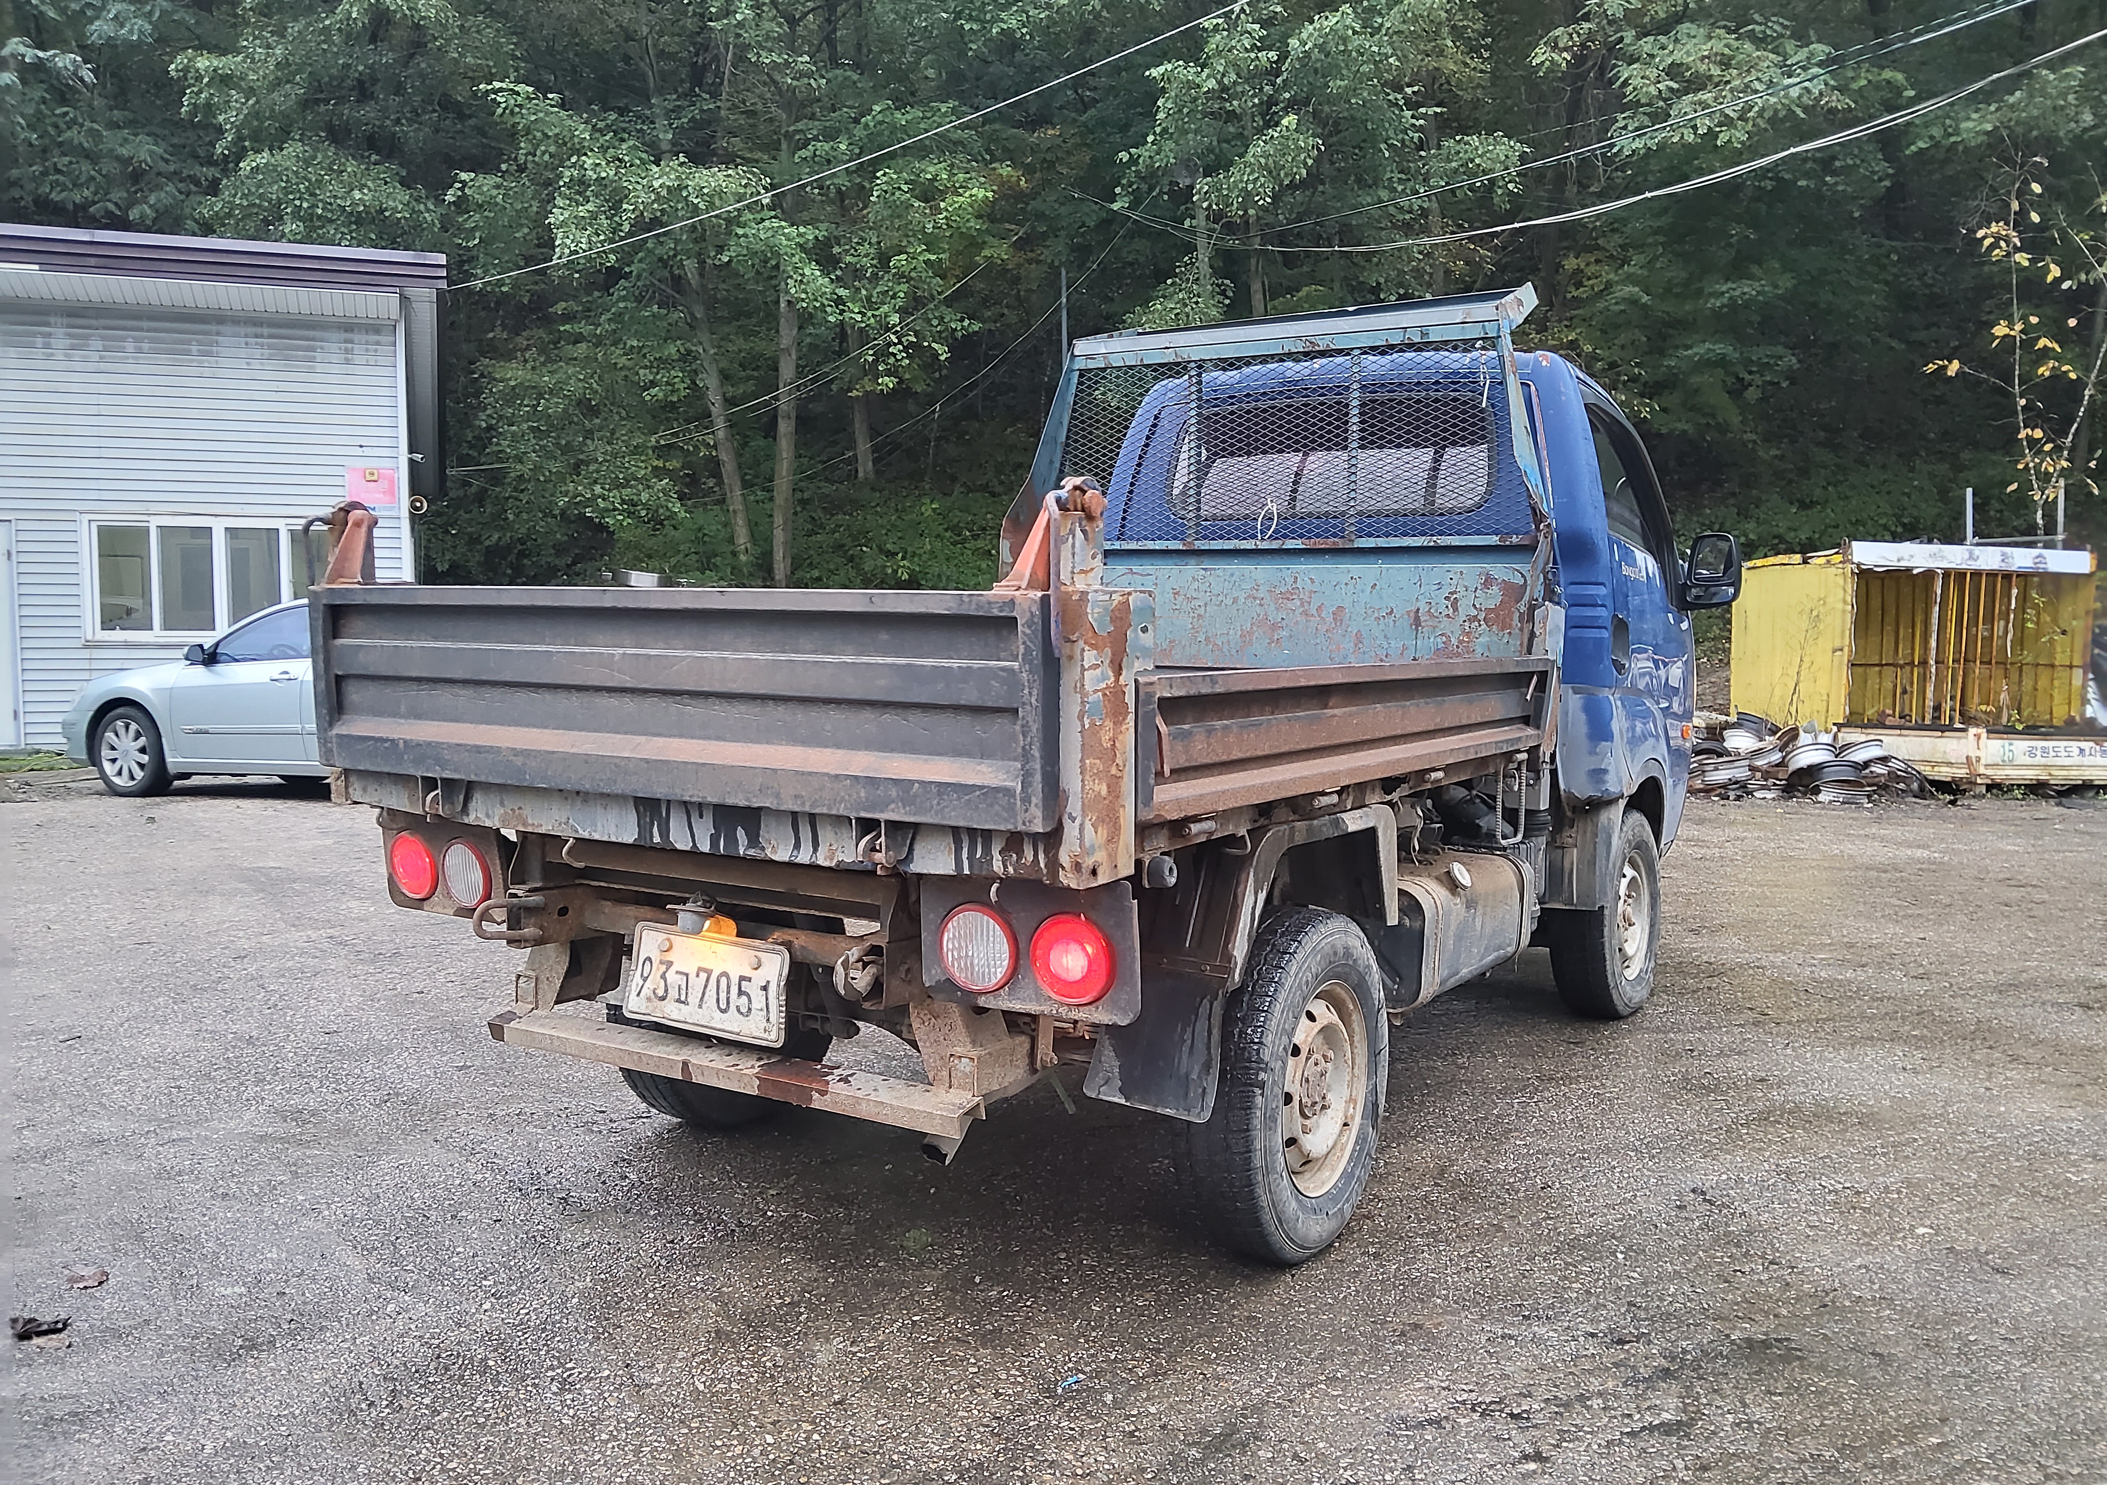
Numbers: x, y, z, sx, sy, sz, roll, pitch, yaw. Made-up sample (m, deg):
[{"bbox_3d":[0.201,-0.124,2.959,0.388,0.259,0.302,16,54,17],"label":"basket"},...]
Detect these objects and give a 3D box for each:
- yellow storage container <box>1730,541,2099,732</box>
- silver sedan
[{"bbox_3d":[7.990,-0.744,14.860,2.400,2.000,1.750,0,4,-10],"label":"yellow storage container"},{"bbox_3d":[-4.857,-0.353,11.520,4.880,1.480,1.800,1,4,16],"label":"silver sedan"}]

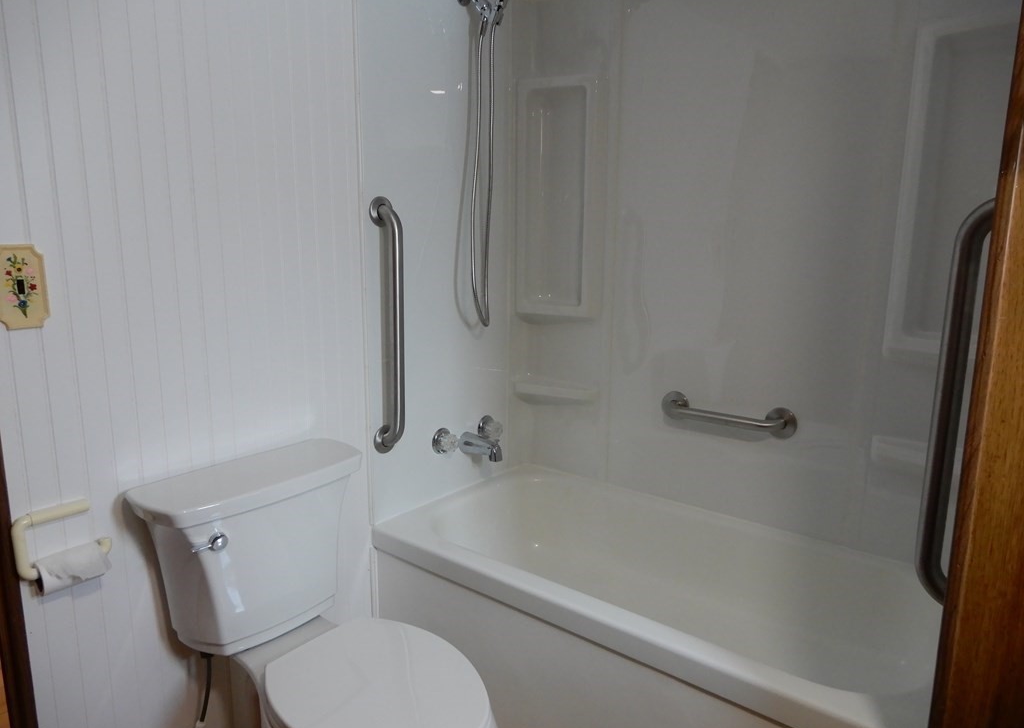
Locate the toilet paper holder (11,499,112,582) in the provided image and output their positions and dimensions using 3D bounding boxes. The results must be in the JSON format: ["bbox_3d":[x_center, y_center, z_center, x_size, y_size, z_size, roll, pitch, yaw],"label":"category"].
[{"bbox_3d":[-0.839,0.324,1.330,0.038,0.122,0.160,9,13,38],"label":"toilet paper holder"}]

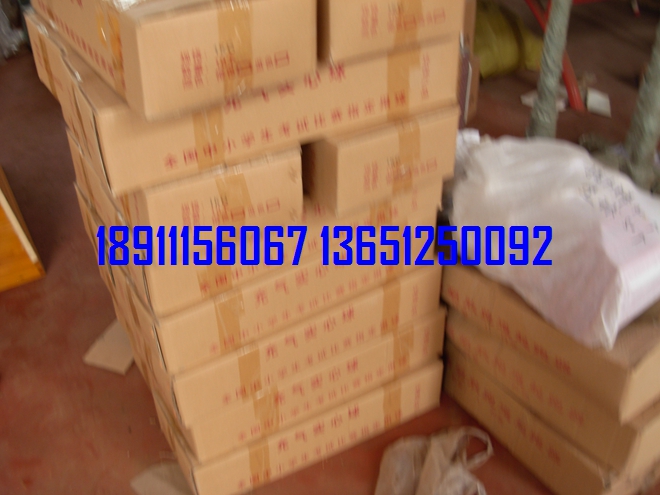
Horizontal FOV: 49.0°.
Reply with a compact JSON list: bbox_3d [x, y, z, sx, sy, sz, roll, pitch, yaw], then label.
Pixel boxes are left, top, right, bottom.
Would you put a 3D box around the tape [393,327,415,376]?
[{"bbox_3d":[0.181,0.261,1.796,0.052,0.148,0.010,-20,40,-24],"label":"tape"}]

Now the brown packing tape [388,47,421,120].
[{"bbox_3d":[0.130,-0.302,1.343,0.055,0.134,0.010,-18,40,-22],"label":"brown packing tape"}]

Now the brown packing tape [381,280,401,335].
[{"bbox_3d":[0.145,0.145,1.703,0.051,0.148,0.010,-21,41,-25],"label":"brown packing tape"}]

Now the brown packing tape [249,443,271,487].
[{"bbox_3d":[-0.165,0.517,1.725,0.050,0.145,0.010,-18,40,-22],"label":"brown packing tape"}]

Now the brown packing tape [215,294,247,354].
[{"bbox_3d":[-0.203,0.155,1.468,0.051,0.144,0.010,-21,41,-26],"label":"brown packing tape"}]

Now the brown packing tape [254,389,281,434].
[{"bbox_3d":[-0.144,0.379,1.643,0.061,0.143,0.010,-20,40,-24],"label":"brown packing tape"}]

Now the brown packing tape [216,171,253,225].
[{"bbox_3d":[-0.166,-0.078,1.298,0.056,0.131,0.010,-18,38,-23],"label":"brown packing tape"}]

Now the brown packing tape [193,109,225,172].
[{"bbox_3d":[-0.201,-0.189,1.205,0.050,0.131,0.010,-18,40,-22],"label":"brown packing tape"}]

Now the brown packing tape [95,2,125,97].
[{"bbox_3d":[-0.339,-0.306,1.130,0.010,0.142,0.075,-21,41,-25],"label":"brown packing tape"}]

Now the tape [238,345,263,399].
[{"bbox_3d":[-0.169,0.276,1.557,0.049,0.138,0.010,-21,41,-25],"label":"tape"}]

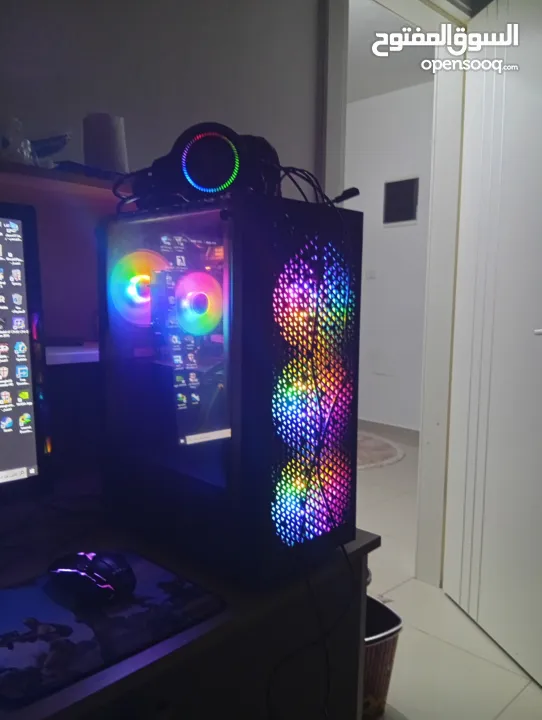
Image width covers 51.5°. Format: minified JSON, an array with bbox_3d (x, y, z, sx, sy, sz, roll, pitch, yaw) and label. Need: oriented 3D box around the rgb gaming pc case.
[{"bbox_3d":[-0.070,0.023,0.786,0.350,0.434,0.184,7,10,44],"label":"rgb gaming pc case"}]

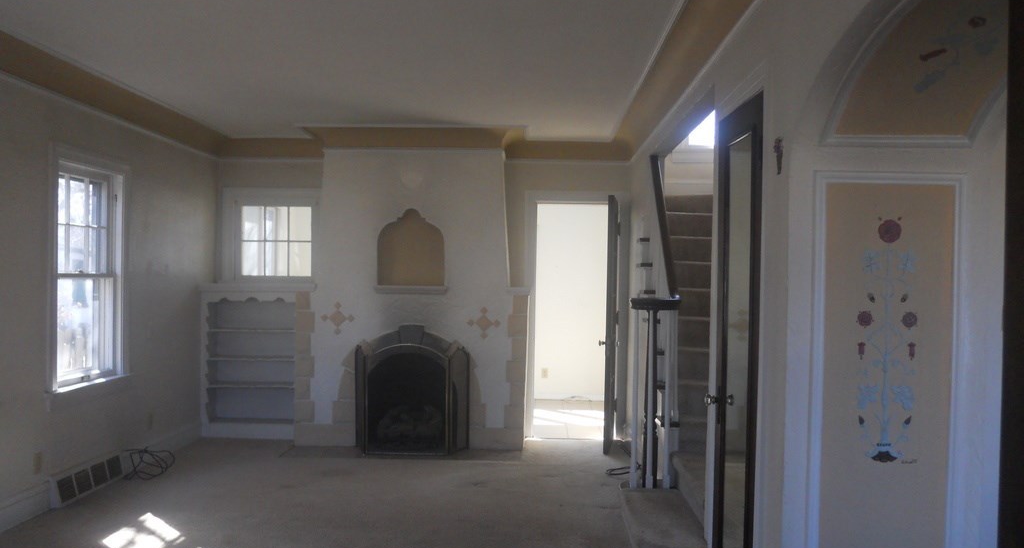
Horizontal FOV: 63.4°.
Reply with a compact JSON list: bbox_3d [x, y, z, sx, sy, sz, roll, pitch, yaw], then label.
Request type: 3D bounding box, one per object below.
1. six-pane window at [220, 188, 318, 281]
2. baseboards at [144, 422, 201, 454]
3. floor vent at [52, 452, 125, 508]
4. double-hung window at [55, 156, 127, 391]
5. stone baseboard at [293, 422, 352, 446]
[{"bbox_3d":[-2.090,-0.341,7.134,0.850,0.800,0.090,1,0,2],"label":"six-pane window"},{"bbox_3d":[-2.611,1.290,6.374,0.025,0.150,1.040,1,0,2],"label":"baseboards"},{"bbox_3d":[-2.642,1.265,5.184,0.060,0.188,0.790,1,0,2],"label":"floor vent"},{"bbox_3d":[-2.671,-0.001,5.205,0.110,1.360,0.810,1,0,2],"label":"double-hung window"},{"bbox_3d":[-1.486,1.290,6.640,0.494,0.188,0.060,1,0,1],"label":"stone baseboard"}]

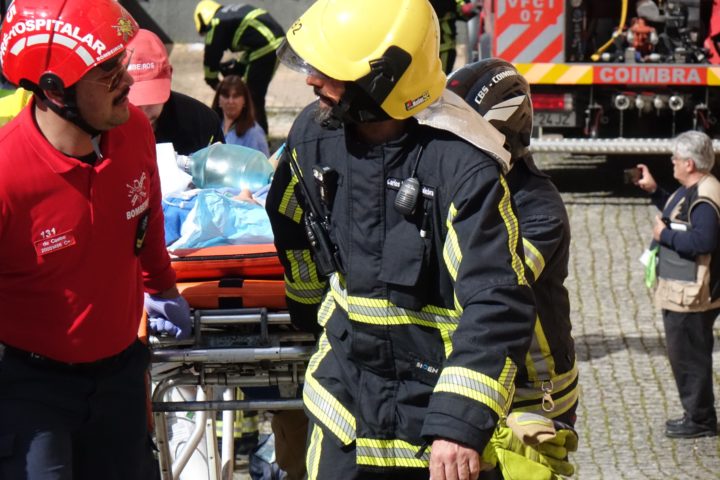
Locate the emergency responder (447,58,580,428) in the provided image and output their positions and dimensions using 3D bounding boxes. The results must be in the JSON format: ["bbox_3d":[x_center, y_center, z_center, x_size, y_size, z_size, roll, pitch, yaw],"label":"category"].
[{"bbox_3d":[0.300,0.400,10.000,0.540,1.720,0.530,-2,7,-18],"label":"emergency responder"}]

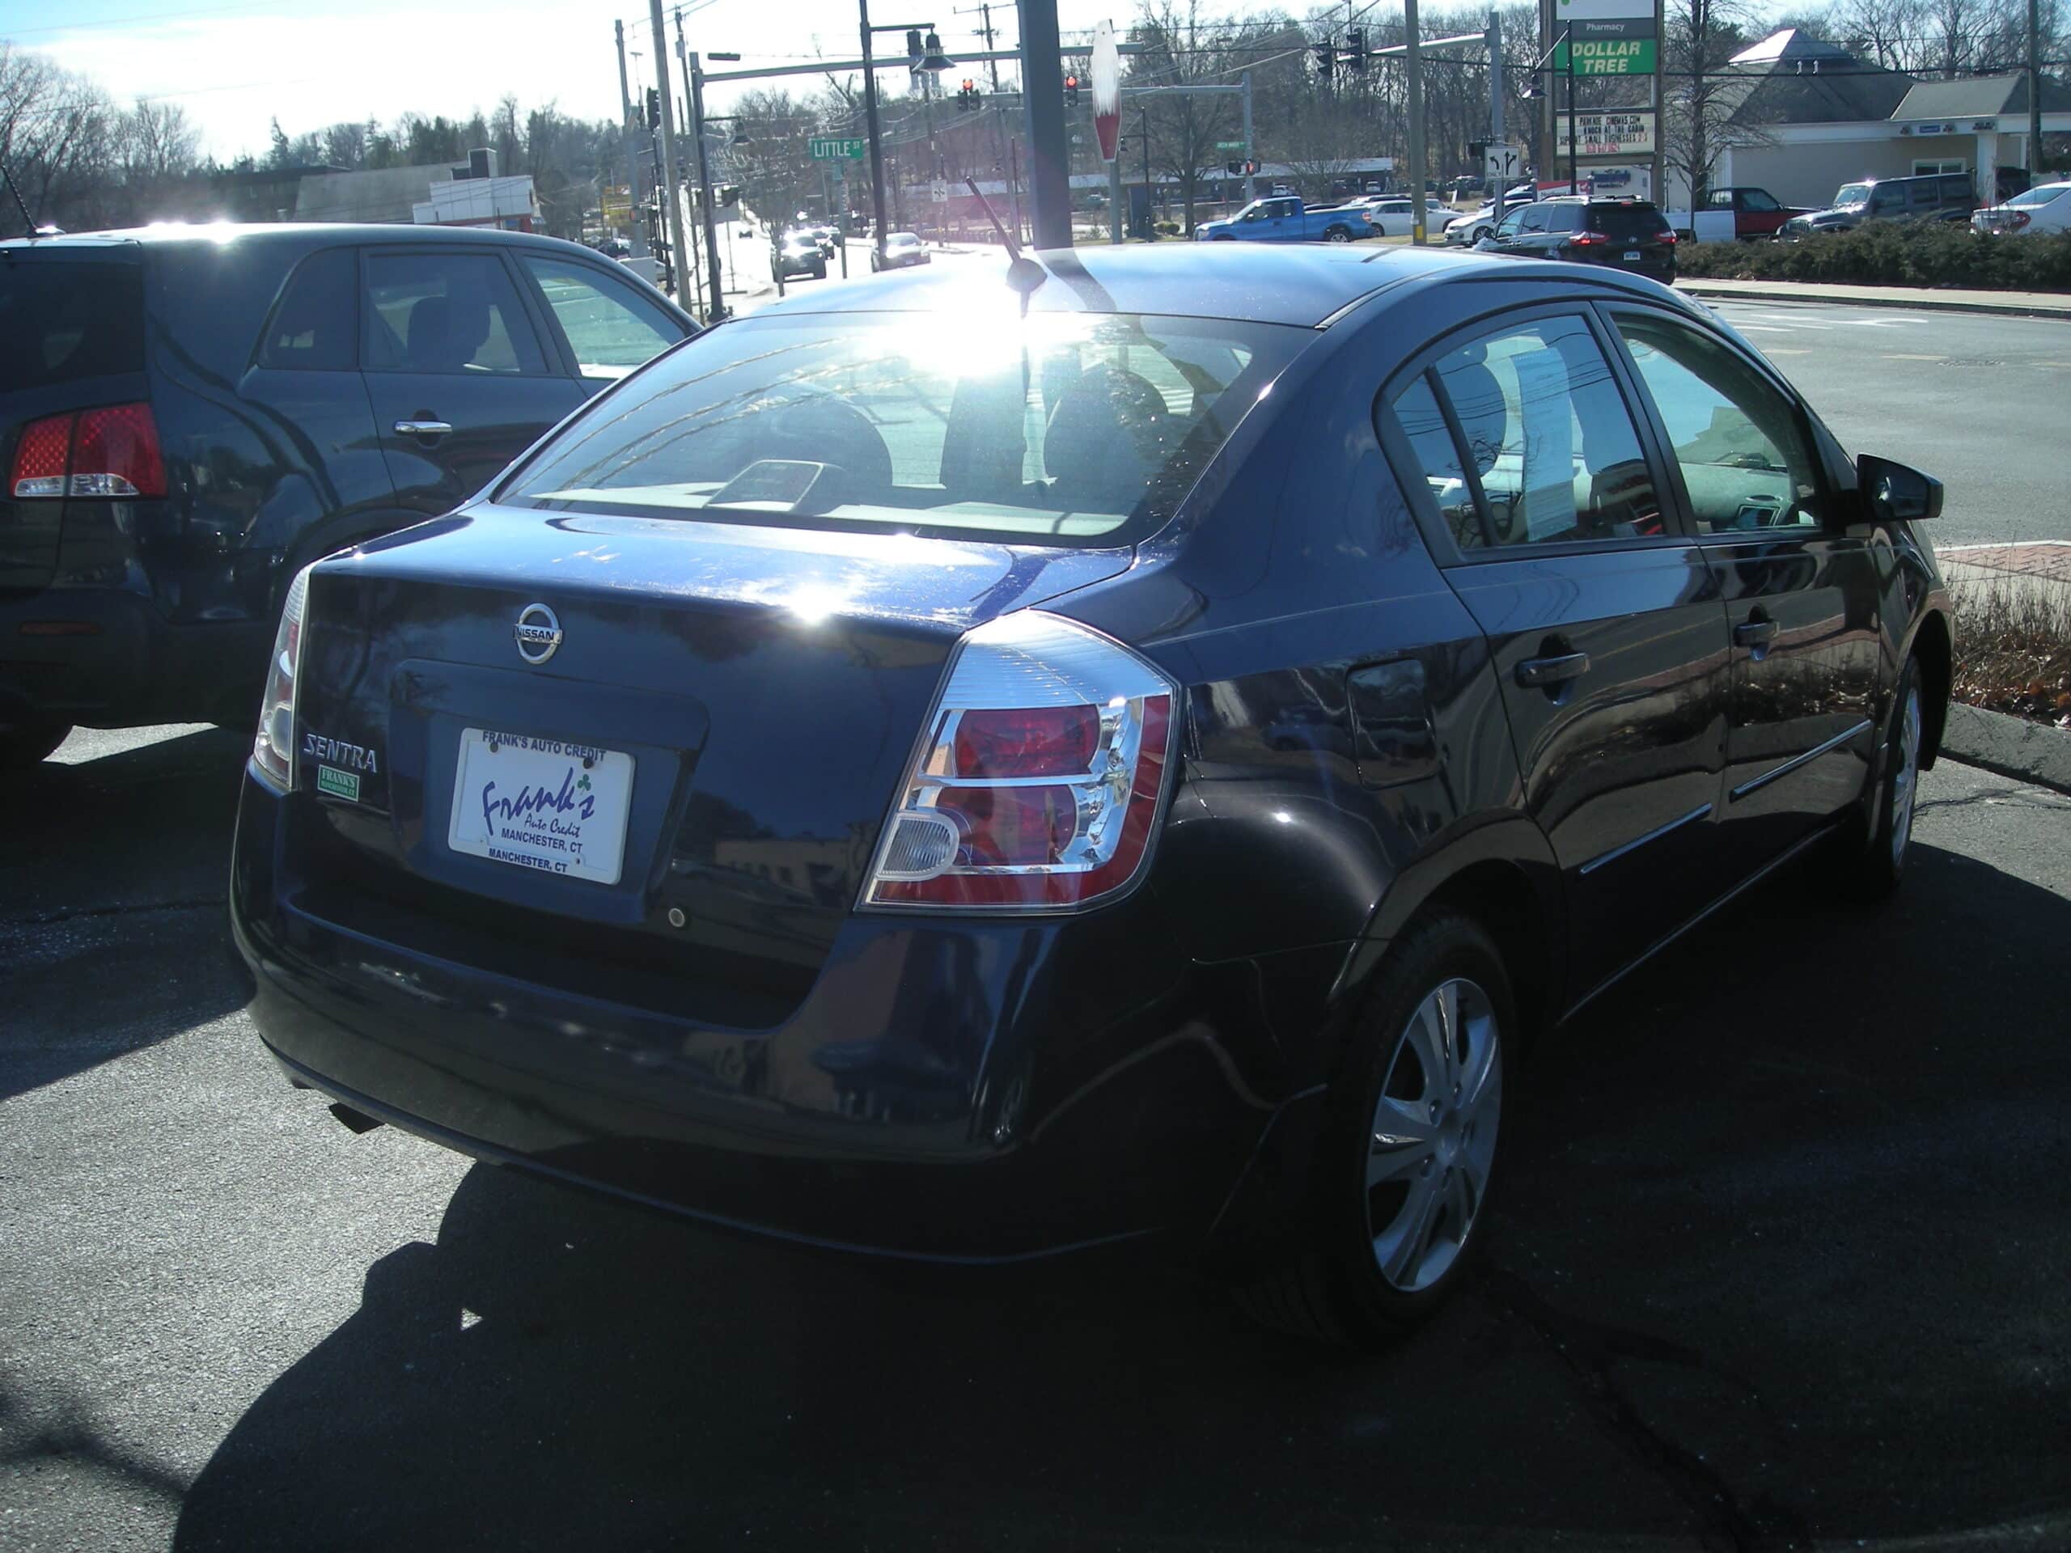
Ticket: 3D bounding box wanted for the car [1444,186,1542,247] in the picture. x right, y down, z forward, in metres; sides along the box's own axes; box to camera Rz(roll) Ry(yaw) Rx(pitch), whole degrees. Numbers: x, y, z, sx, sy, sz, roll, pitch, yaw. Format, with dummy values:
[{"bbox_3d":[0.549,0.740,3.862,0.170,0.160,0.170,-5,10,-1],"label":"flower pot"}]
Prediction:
[{"bbox_3d":[15.100,-17.100,65.100,4.550,1.480,1.770,-6,14,-14],"label":"car"}]

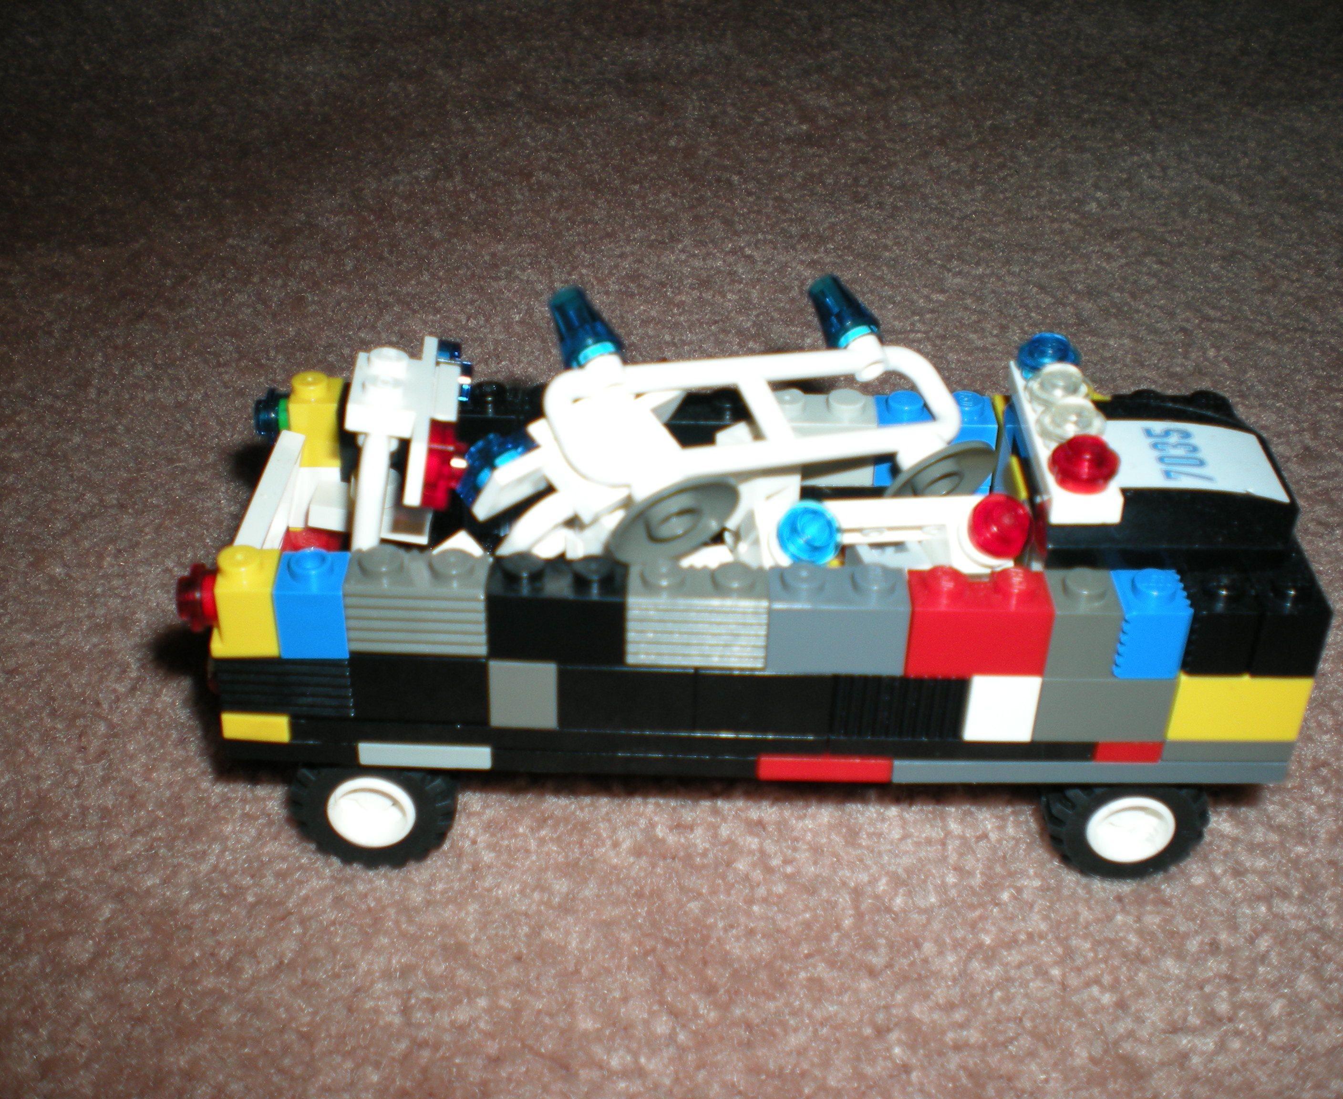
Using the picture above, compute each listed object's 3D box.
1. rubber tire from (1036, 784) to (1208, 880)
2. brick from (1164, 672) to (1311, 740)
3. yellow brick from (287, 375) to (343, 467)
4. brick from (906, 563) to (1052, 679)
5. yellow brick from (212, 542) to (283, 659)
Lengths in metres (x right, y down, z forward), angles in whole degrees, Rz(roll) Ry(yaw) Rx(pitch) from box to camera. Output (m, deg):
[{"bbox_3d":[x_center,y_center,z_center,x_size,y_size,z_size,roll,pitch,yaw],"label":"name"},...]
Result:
[{"bbox_3d":[0.058,0.032,0.208,0.021,0.021,0.012,1,35,0],"label":"rubber tire"},{"bbox_3d":[0.067,0.016,0.192,0.016,0.011,0.008,1,35,0],"label":"brick"},{"bbox_3d":[-0.048,-0.018,0.218,0.008,0.011,0.008,1,35,0],"label":"yellow brick"},{"bbox_3d":[0.035,0.008,0.186,0.016,0.011,0.008,1,35,0],"label":"brick"},{"bbox_3d":[-0.049,0.006,0.185,0.008,0.011,0.008,1,35,0],"label":"yellow brick"}]

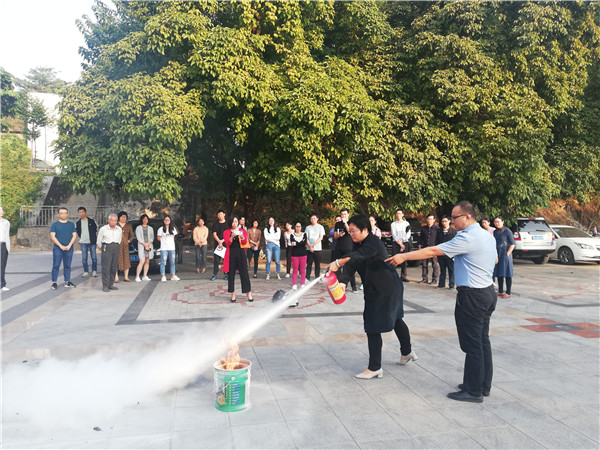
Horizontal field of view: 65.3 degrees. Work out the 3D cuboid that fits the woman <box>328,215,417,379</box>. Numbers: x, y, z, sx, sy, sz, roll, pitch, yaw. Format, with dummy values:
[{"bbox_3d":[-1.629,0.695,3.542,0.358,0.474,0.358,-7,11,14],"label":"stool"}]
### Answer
[{"bbox_3d":[0.740,0.690,4.720,0.950,1.580,0.520,0,1,-13],"label":"woman"}]

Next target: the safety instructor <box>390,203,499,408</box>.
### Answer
[{"bbox_3d":[1.190,0.640,4.090,0.930,1.680,0.520,0,1,18],"label":"safety instructor"}]

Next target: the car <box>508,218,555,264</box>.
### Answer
[{"bbox_3d":[8.350,0.600,19.350,1.950,1.740,4.500,0,1,-10],"label":"car"}]

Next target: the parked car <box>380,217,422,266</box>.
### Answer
[{"bbox_3d":[3.200,0.620,17.700,1.880,1.720,4.650,0,1,-10],"label":"parked car"}]

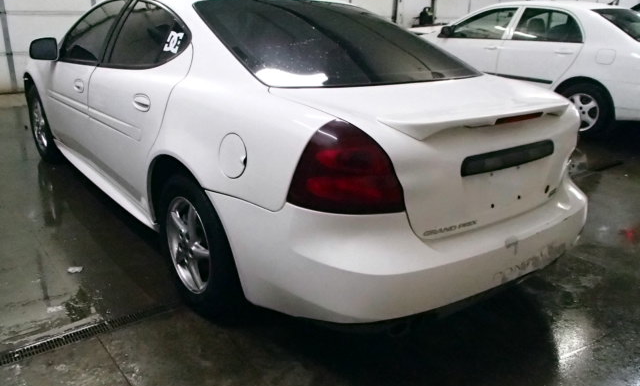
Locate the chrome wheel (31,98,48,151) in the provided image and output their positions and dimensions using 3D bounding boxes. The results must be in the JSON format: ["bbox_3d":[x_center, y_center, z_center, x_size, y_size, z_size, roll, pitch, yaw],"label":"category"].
[{"bbox_3d":[-2.302,-0.597,4.420,0.170,0.450,0.450,-13,25,-37],"label":"chrome wheel"}]

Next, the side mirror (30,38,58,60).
[{"bbox_3d":[-1.884,-0.980,3.536,0.210,0.160,0.130,-13,25,-37],"label":"side mirror"}]

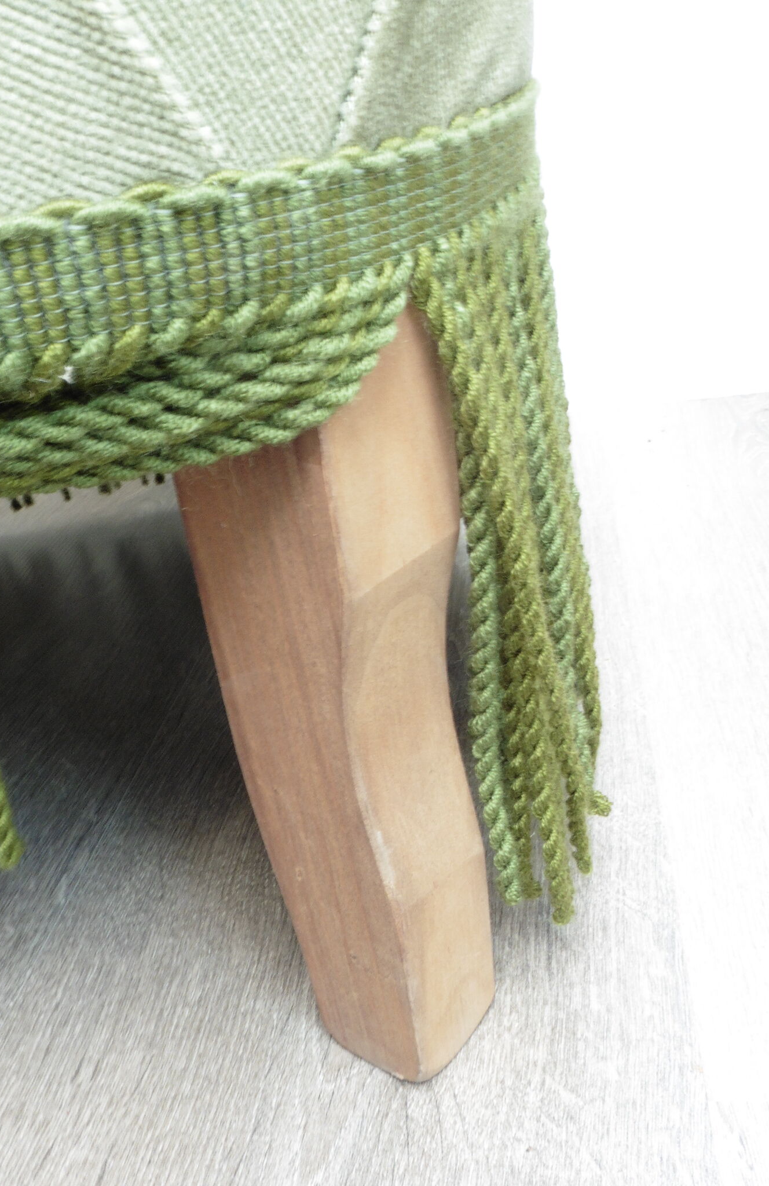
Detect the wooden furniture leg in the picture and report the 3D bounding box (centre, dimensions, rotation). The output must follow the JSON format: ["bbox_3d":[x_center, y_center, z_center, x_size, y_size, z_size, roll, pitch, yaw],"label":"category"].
[{"bbox_3d":[-0.007,0.031,0.241,0.053,0.194,0.033,15,36,39],"label":"wooden furniture leg"}]

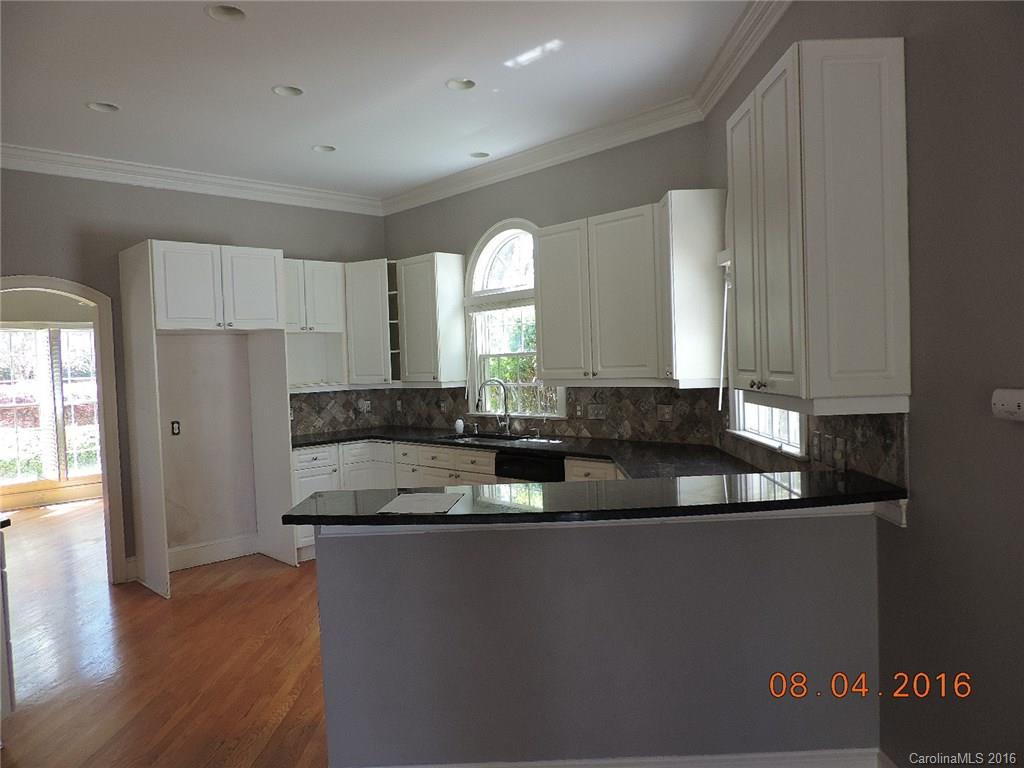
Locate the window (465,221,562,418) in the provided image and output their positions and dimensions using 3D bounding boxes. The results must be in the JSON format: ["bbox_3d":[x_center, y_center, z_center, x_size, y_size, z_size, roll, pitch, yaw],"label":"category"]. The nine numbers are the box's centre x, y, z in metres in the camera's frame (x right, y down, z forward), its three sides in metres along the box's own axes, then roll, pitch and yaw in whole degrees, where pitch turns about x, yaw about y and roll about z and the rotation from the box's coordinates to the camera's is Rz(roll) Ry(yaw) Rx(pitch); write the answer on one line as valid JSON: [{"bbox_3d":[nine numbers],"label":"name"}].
[{"bbox_3d":[0.008,-0.488,5.519,0.111,1.525,1.096,-4,2,-45],"label":"window"}]

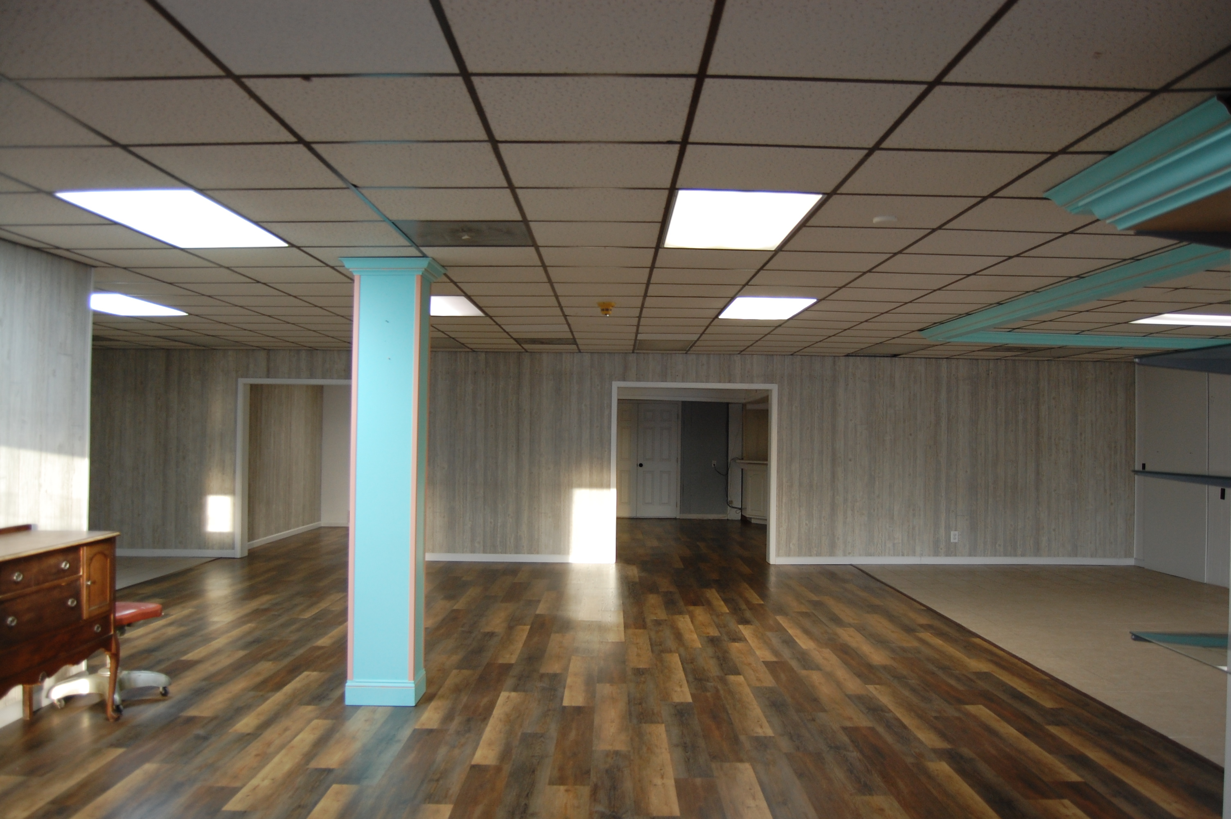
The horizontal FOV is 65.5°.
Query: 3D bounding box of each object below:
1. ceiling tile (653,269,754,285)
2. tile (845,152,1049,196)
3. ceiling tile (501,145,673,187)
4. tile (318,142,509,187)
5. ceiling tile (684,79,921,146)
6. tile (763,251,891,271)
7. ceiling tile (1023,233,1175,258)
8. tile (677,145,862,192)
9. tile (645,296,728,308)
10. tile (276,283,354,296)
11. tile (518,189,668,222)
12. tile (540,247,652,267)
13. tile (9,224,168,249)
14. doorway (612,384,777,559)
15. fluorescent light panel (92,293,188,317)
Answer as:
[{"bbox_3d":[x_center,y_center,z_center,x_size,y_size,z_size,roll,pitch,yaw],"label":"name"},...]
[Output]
[{"bbox_3d":[0.512,-0.795,5.684,0.600,0.025,0.600,1,-1,0],"label":"ceiling tile"},{"bbox_3d":[1.133,-0.839,3.362,0.605,0.020,0.605,1,-1,0],"label":"tile"},{"bbox_3d":[-0.083,-0.849,3.352,0.605,0.020,0.605,0,-1,0],"label":"ceiling tile"},{"bbox_3d":[-0.698,-0.859,3.354,0.605,0.020,0.600,1,-1,0],"label":"tile"},{"bbox_3d":[0.527,-0.858,2.776,0.610,0.020,0.610,1,-1,0],"label":"ceiling tile"},{"bbox_3d":[1.136,-0.802,5.144,0.605,0.020,0.600,1,-1,0],"label":"tile"},{"bbox_3d":[2.351,-0.799,4.588,0.610,0.020,0.610,1,-1,0],"label":"ceiling tile"},{"bbox_3d":[0.522,-0.845,3.347,0.600,0.025,0.600,1,-1,0],"label":"tile"},{"bbox_3d":[0.519,-0.774,6.932,0.605,0.020,0.600,1,-1,0],"label":"tile"},{"bbox_3d":[-1.925,-0.812,6.373,0.605,0.020,0.605,1,-1,0],"label":"tile"},{"bbox_3d":[-0.085,-0.838,3.949,0.605,0.020,0.605,0,-1,0],"label":"tile"},{"bbox_3d":[-0.090,-0.815,5.144,0.605,0.020,0.605,0,-1,0],"label":"tile"},{"bbox_3d":[-2.505,-0.831,4.545,0.605,0.020,0.600,1,-1,0],"label":"tile"},{"bbox_3d":[0.892,0.719,10.872,1.880,2.050,0.170,0,-1,0],"label":"doorway"},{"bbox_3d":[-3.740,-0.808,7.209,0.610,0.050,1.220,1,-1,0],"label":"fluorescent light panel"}]

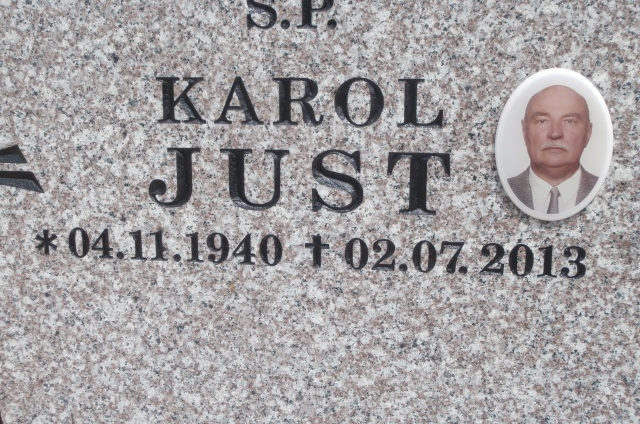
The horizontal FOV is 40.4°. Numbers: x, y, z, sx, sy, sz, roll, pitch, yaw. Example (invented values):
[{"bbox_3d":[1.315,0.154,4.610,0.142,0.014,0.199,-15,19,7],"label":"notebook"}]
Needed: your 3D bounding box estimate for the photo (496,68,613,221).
[{"bbox_3d":[0.183,-0.052,0.681,0.090,0.120,0.010,3,9,10],"label":"photo"}]

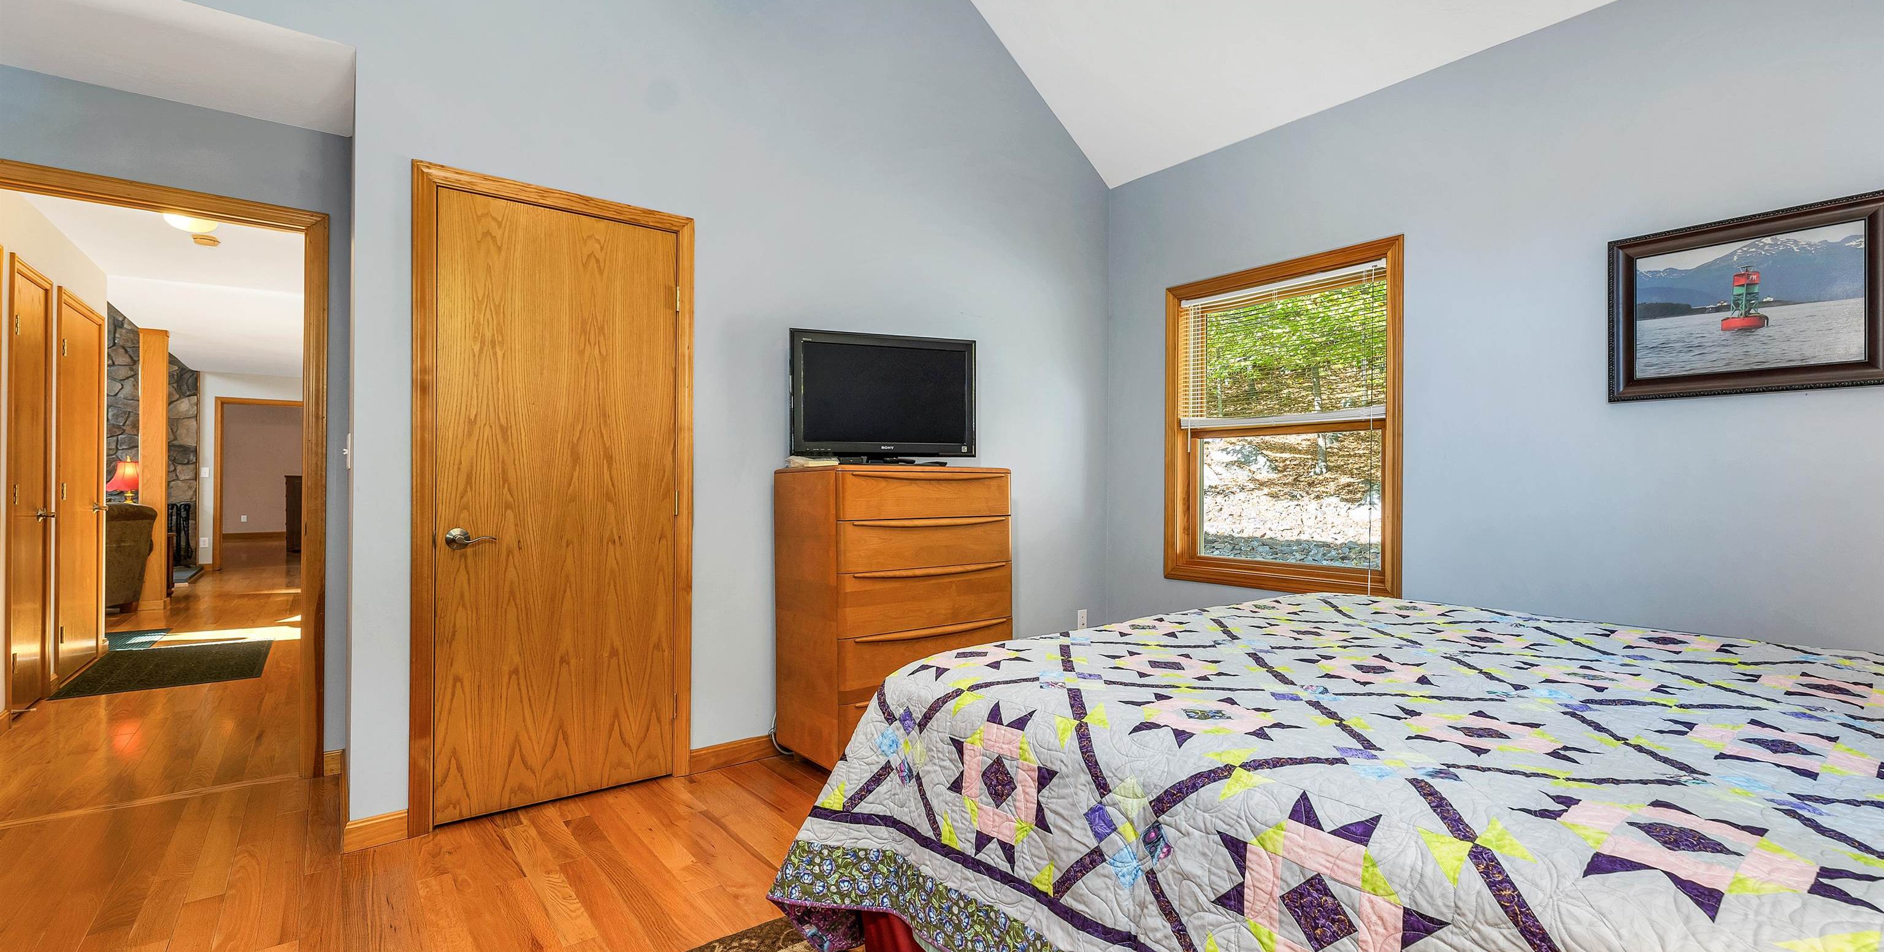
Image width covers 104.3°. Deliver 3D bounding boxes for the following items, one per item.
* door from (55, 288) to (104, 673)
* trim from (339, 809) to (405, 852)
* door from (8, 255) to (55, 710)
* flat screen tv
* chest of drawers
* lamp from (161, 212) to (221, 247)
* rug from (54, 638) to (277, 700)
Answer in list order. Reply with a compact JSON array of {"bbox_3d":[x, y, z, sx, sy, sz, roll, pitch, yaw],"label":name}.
[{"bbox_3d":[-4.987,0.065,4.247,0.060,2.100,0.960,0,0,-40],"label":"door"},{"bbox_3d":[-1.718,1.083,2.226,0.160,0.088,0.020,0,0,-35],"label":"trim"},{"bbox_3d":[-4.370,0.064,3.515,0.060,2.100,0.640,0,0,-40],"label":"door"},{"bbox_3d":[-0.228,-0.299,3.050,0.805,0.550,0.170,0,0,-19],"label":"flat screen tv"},{"bbox_3d":[-0.185,0.555,2.970,0.830,1.155,0.490,0,0,-38],"label":"chest of drawers"},{"bbox_3d":[-3.660,-1.255,3.590,0.240,0.110,0.240,0,0,-40],"label":"lamp"},{"bbox_3d":[-4.535,1.118,4.361,0.790,0.012,1.280,0,0,-40],"label":"rug"}]

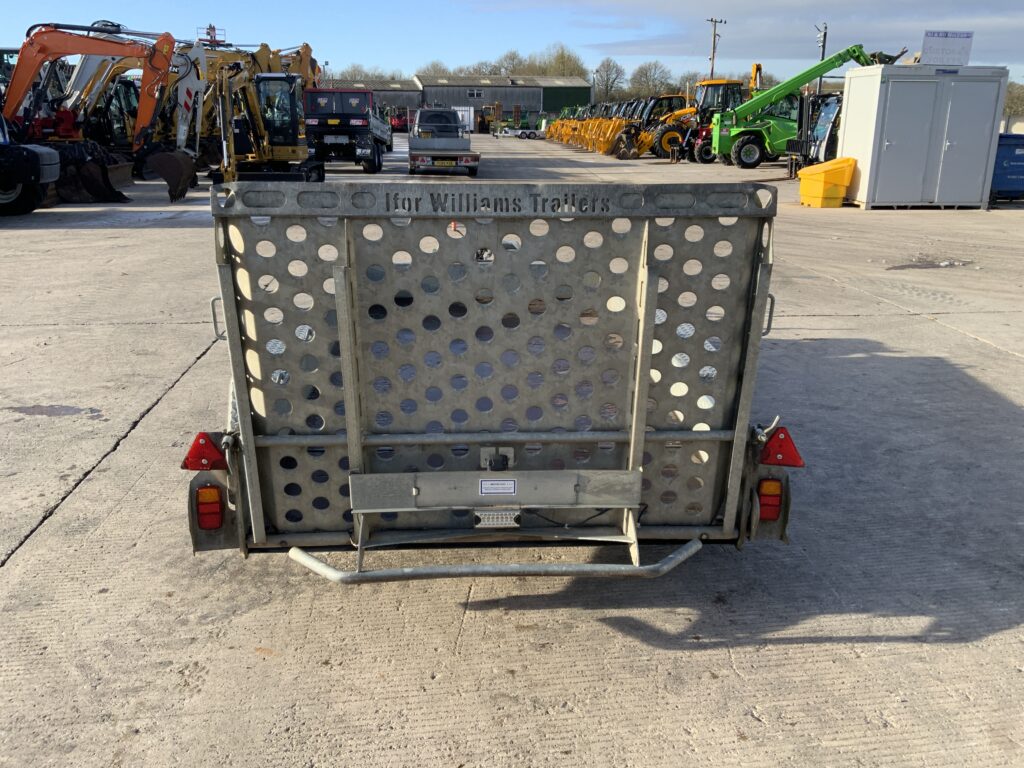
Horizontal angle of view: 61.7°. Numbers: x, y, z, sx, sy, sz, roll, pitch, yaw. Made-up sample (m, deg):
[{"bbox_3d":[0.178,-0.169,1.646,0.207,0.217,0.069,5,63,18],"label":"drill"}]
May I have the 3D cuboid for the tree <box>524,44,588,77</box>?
[{"bbox_3d":[6.134,-40.666,118.259,9.000,11.488,8.500,0,17,0],"label":"tree"}]

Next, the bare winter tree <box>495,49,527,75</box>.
[{"bbox_3d":[-0.202,-36.370,105.979,4.800,9.480,4.800,0,17,0],"label":"bare winter tree"}]

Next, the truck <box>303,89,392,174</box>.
[{"bbox_3d":[-4.639,-7.483,25.326,1.950,2.270,5.200,0,17,-1],"label":"truck"}]

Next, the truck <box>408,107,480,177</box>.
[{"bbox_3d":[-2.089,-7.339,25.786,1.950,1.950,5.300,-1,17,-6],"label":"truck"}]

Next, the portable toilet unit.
[{"bbox_3d":[7.774,-4.713,16.536,2.349,2.520,1.513,-1,17,-4],"label":"portable toilet unit"}]

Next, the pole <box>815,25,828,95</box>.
[{"bbox_3d":[18.870,-18.806,53.819,0.750,7.110,0.400,0,17,0],"label":"pole"}]

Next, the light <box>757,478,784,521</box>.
[{"bbox_3d":[0.845,0.382,2.810,0.078,0.147,0.050,-1,17,-4],"label":"light"}]

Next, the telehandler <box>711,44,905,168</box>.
[{"bbox_3d":[9.317,-8.811,27.304,5.900,3.720,2.100,0,17,-1],"label":"telehandler"}]

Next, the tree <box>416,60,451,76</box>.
[{"bbox_3d":[-9.623,-35.738,106.189,5.000,8.070,5.000,0,17,0],"label":"tree"}]

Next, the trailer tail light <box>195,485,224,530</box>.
[{"bbox_3d":[-0.958,0.392,2.720,0.078,0.147,0.050,-1,17,-4],"label":"trailer tail light"}]

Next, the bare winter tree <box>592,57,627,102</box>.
[{"bbox_3d":[10.834,-32.635,96.654,4.400,7.980,4.400,0,17,0],"label":"bare winter tree"}]

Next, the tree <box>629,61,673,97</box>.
[{"bbox_3d":[20.661,-42.972,127.979,7.100,10.393,7.100,0,17,0],"label":"tree"}]

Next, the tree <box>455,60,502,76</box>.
[{"bbox_3d":[-4.116,-35.725,106.185,6.200,8.090,6.200,0,17,0],"label":"tree"}]

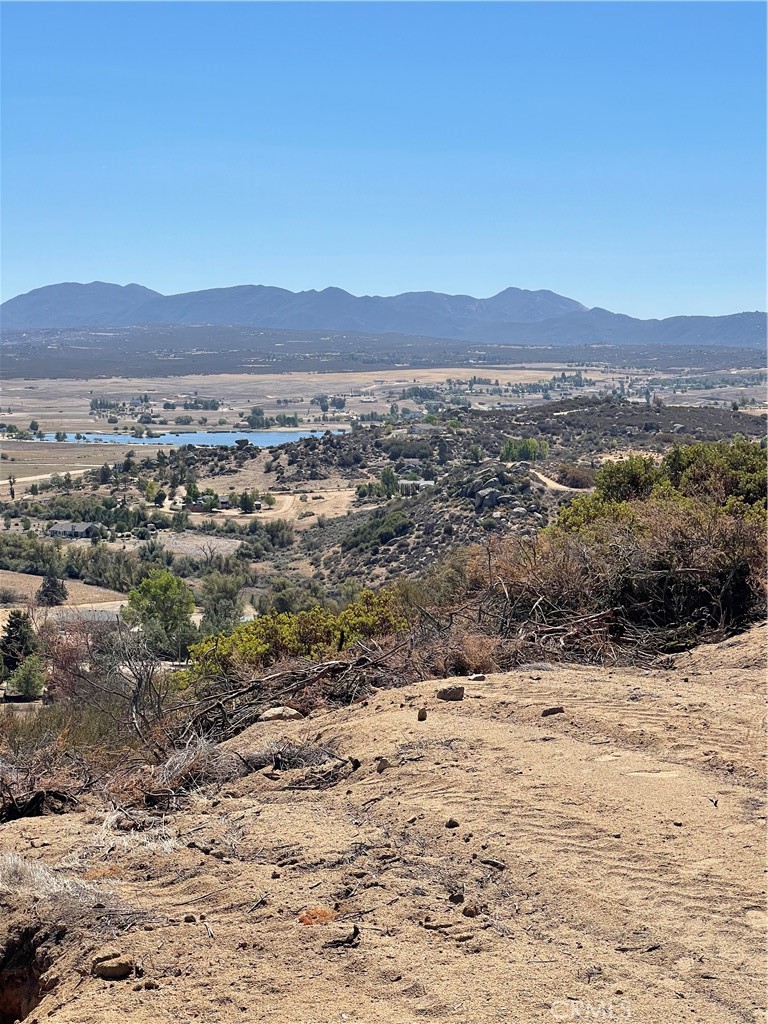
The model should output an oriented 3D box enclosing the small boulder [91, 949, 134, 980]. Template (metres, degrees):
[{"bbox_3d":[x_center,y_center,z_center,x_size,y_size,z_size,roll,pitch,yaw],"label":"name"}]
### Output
[{"bbox_3d":[-0.793,1.334,5.550,0.112,0.058,0.085,1,5,6],"label":"small boulder"}]

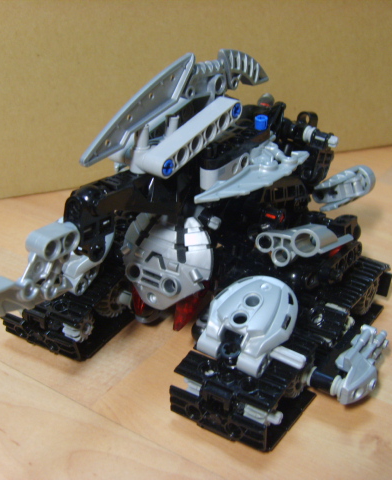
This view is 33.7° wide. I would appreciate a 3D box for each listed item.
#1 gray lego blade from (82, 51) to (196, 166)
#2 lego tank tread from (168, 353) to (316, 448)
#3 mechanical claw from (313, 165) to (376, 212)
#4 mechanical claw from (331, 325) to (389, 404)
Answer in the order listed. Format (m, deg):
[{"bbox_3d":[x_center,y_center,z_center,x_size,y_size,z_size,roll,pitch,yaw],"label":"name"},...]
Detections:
[{"bbox_3d":[-0.019,-0.046,0.233,0.005,0.014,0.064,19,58,37],"label":"gray lego blade"},{"bbox_3d":[0.019,0.051,0.240,0.040,0.024,0.042,15,27,30],"label":"lego tank tread"},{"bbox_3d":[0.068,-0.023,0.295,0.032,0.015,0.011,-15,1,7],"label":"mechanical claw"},{"bbox_3d":[0.062,0.046,0.239,0.013,0.015,0.036,15,42,30],"label":"mechanical claw"}]

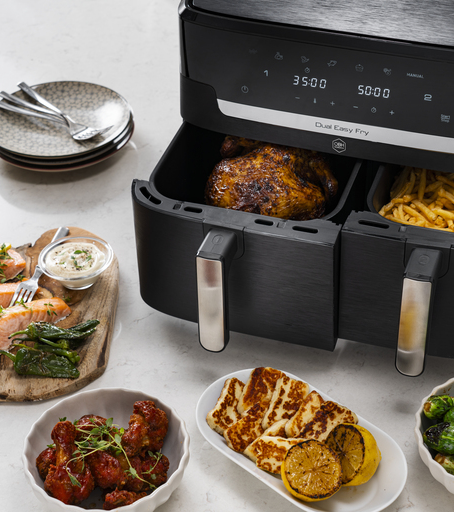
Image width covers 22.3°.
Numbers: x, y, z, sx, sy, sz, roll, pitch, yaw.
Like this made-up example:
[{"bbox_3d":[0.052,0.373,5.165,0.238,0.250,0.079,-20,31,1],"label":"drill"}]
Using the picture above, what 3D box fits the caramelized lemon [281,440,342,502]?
[{"bbox_3d":[0.072,0.190,1.004,0.054,0.034,0.054,3,68,-7],"label":"caramelized lemon"}]

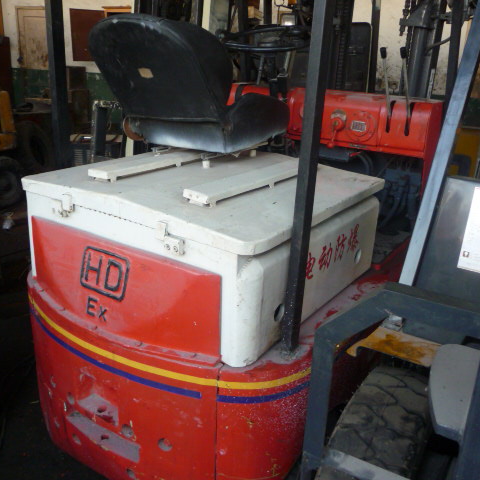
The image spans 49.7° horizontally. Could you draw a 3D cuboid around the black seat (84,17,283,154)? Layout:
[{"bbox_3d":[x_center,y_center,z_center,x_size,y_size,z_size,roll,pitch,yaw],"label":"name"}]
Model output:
[{"bbox_3d":[-0.161,-0.558,1.880,0.461,0.421,0.711,13,22,26],"label":"black seat"}]

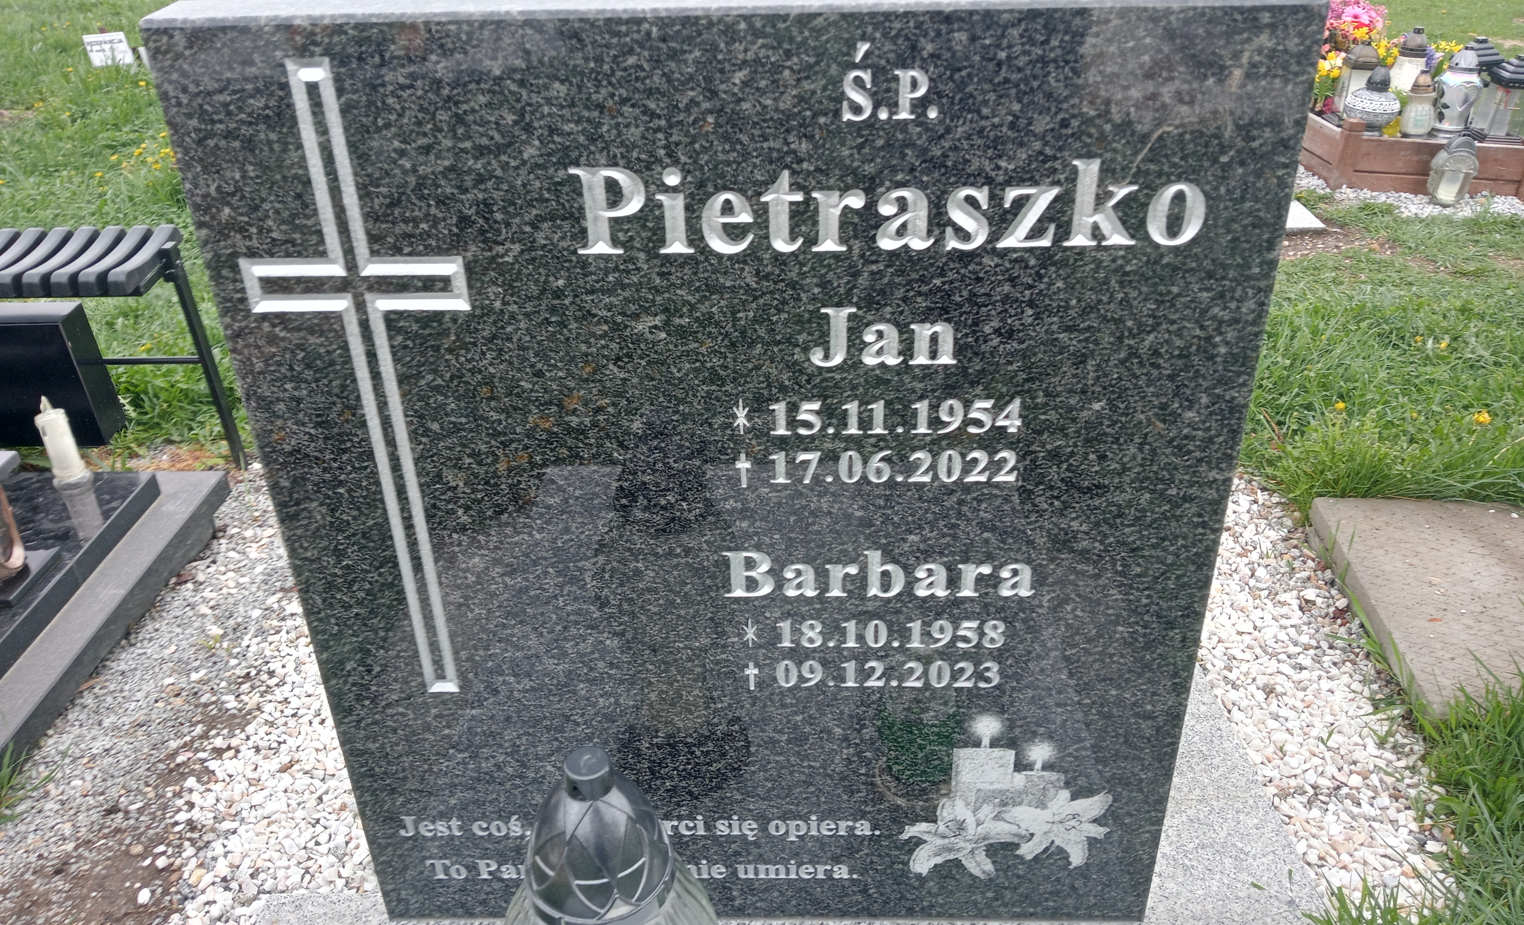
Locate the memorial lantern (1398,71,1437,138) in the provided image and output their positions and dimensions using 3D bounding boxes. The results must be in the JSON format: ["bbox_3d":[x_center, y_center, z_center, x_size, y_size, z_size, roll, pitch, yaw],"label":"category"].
[{"bbox_3d":[1.948,-1.066,3.666,0.102,0.187,0.102,10,32,20],"label":"memorial lantern"}]

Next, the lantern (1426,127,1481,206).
[{"bbox_3d":[2.000,-0.857,3.568,0.105,0.195,0.100,1,30,5],"label":"lantern"}]

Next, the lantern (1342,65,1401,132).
[{"bbox_3d":[1.846,-1.097,3.727,0.163,0.190,0.163,10,32,20],"label":"lantern"}]

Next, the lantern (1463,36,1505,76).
[{"bbox_3d":[2.265,-1.225,3.944,0.150,0.260,0.150,10,32,20],"label":"lantern"}]

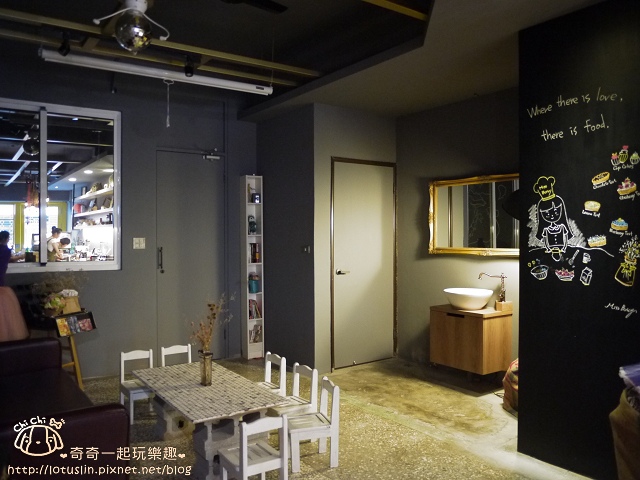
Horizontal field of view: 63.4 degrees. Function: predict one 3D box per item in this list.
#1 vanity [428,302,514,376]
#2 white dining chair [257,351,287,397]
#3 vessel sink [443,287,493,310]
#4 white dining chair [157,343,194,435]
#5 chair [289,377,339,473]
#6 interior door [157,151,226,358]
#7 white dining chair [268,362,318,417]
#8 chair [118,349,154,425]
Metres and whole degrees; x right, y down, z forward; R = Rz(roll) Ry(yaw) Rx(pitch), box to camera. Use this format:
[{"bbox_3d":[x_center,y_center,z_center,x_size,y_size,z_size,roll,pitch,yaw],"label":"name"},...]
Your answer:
[{"bbox_3d":[1.378,0.888,4.737,0.410,0.520,0.590,0,0,-36],"label":"vanity"},{"bbox_3d":[-0.434,1.091,3.780,0.290,0.470,0.245,0,0,-36],"label":"white dining chair"},{"bbox_3d":[1.380,0.552,4.732,0.420,0.155,0.470,0,0,-36],"label":"vessel sink"},{"bbox_3d":[-1.084,1.092,4.062,0.245,0.470,0.290,0,0,-32],"label":"white dining chair"},{"bbox_3d":[-0.065,1.094,3.096,0.290,0.470,0.245,0,0,-18],"label":"chair"},{"bbox_3d":[-1.363,0.200,5.514,0.750,2.230,0.050,0,0,-36],"label":"interior door"},{"bbox_3d":[-0.203,1.092,3.441,0.290,0.470,0.245,0,0,-36],"label":"white dining chair"},{"bbox_3d":[-1.331,1.094,3.880,0.245,0.470,0.290,0,0,-33],"label":"chair"}]

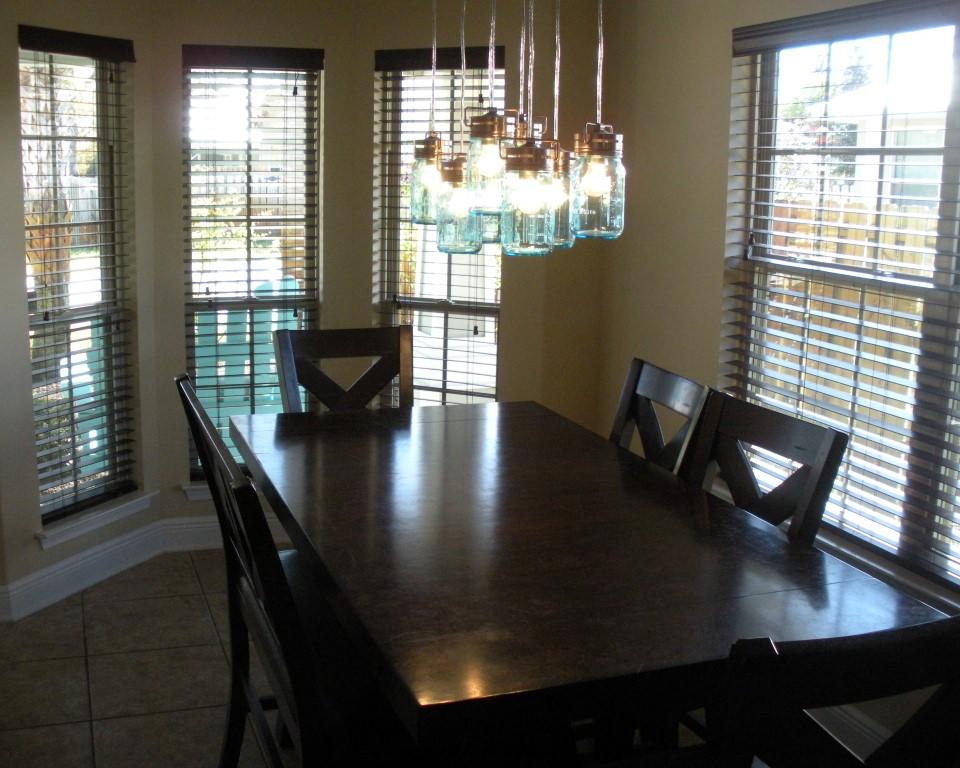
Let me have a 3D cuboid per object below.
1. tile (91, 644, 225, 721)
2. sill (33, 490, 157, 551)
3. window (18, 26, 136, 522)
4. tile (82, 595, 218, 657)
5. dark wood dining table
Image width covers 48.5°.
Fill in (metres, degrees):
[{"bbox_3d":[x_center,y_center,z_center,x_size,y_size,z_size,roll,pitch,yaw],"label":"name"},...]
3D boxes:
[{"bbox_3d":[-1.038,0.967,3.478,0.455,0.010,0.455,-3,11,-21],"label":"tile"},{"bbox_3d":[-1.545,0.535,4.278,0.110,0.068,0.683,6,12,22],"label":"sill"},{"bbox_3d":[-1.513,-0.404,4.087,0.060,1.790,0.575,6,12,22],"label":"window"},{"bbox_3d":[-1.203,0.884,3.894,0.455,0.010,0.455,-3,11,-21],"label":"tile"},{"bbox_3d":[0.029,0.700,2.548,0.961,0.920,1.851,-2,11,-20],"label":"dark wood dining table"}]

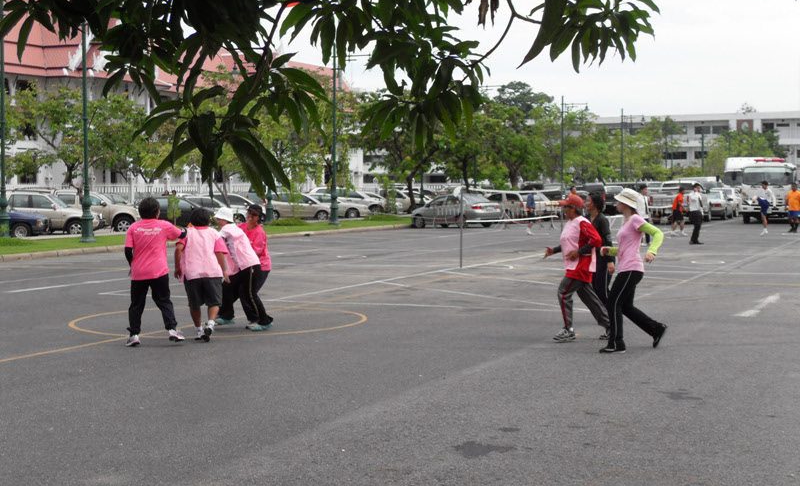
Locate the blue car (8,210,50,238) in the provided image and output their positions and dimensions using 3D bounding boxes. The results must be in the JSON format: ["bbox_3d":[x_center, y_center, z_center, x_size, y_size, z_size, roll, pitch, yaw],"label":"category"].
[{"bbox_3d":[-15.403,-0.934,48.265,4.600,1.550,1.690,0,3,10],"label":"blue car"}]

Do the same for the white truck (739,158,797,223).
[{"bbox_3d":[16.694,-2.313,56.238,2.300,2.750,7.200,1,3,22],"label":"white truck"}]

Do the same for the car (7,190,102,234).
[{"bbox_3d":[-12.605,-1.081,46.062,4.100,1.710,1.700,-1,3,-5],"label":"car"}]

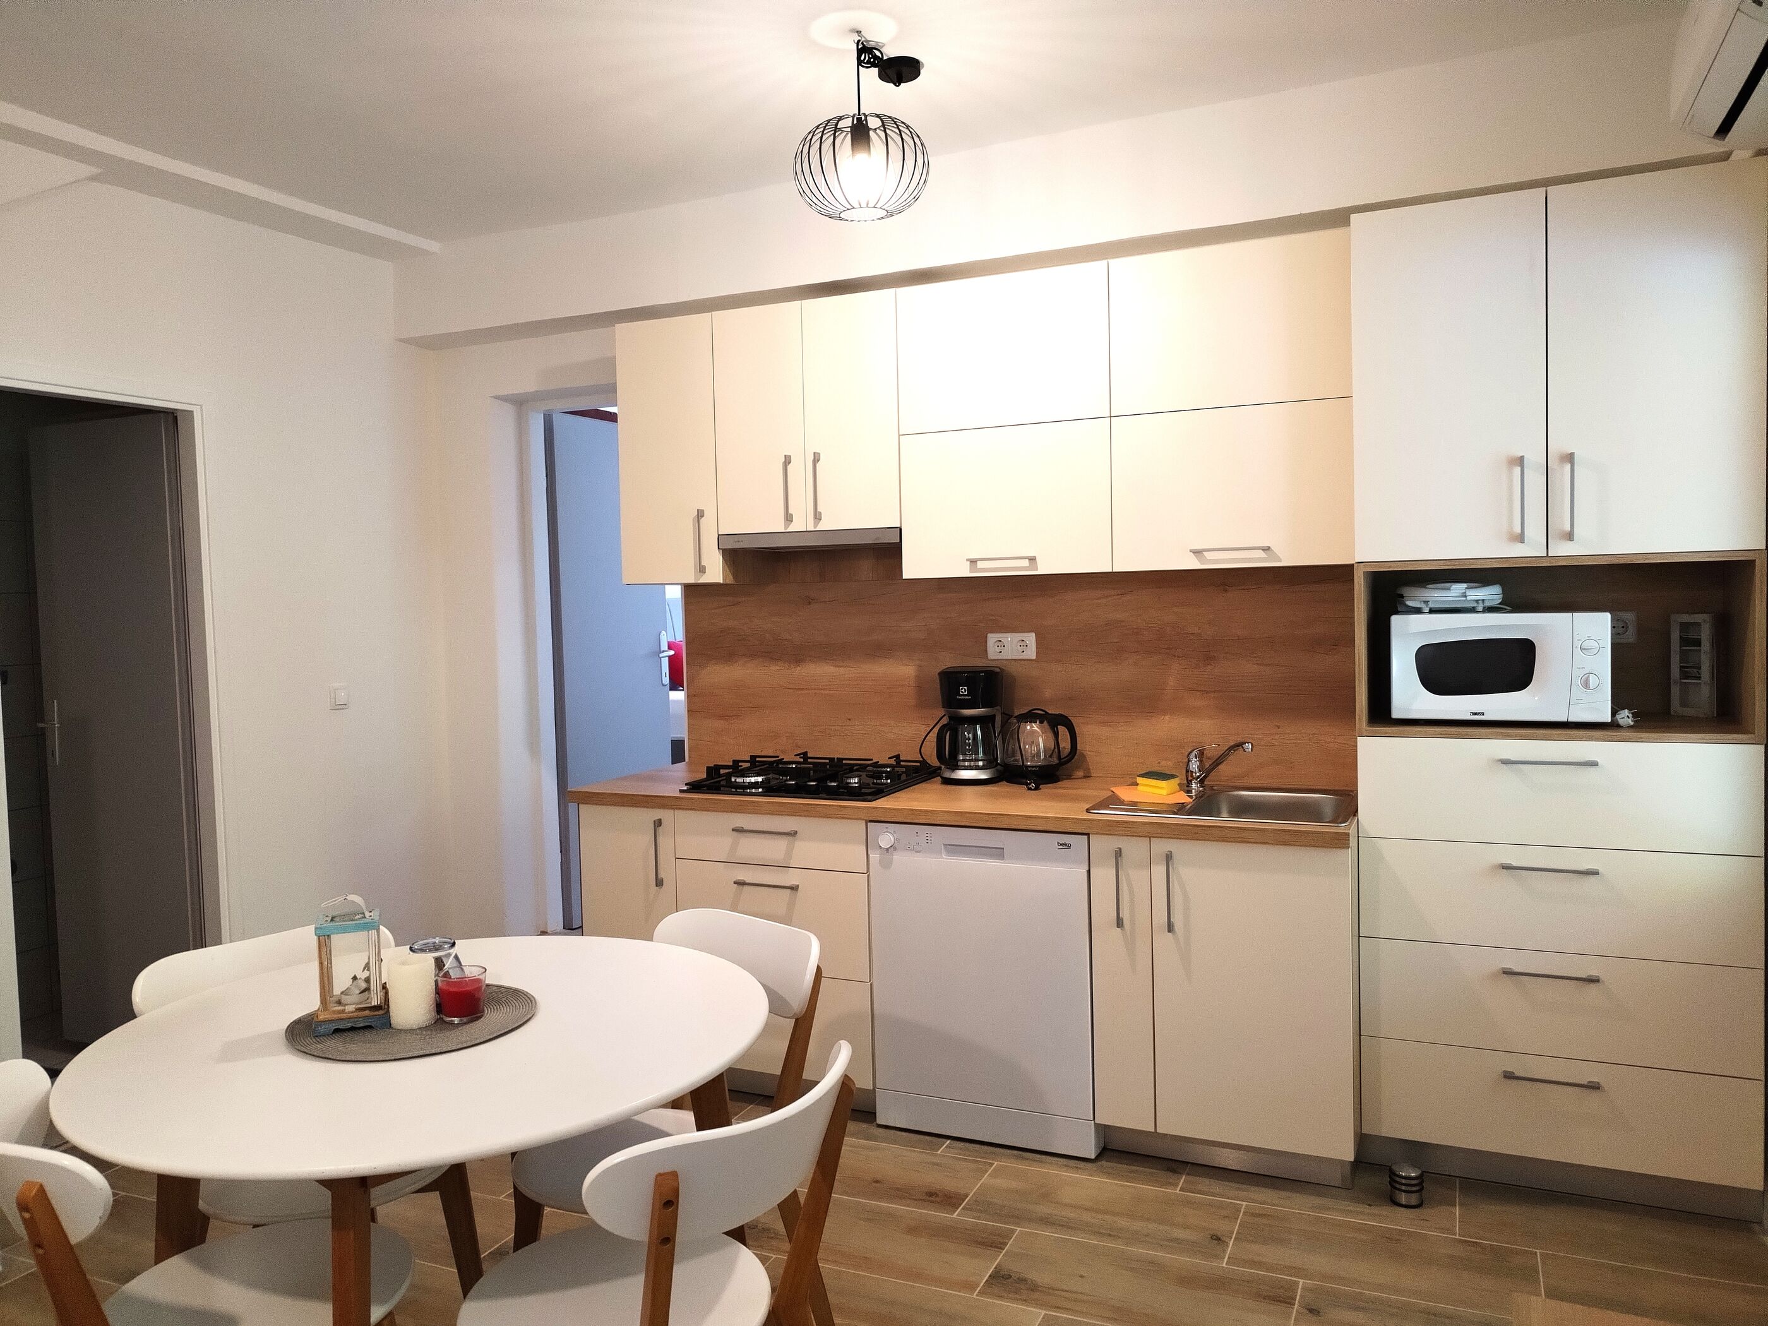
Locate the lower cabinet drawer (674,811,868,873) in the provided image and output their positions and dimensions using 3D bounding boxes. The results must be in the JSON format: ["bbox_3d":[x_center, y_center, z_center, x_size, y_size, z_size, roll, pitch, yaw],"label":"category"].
[{"bbox_3d":[-0.227,0.470,3.795,0.601,0.142,0.462,0,3,25],"label":"lower cabinet drawer"}]

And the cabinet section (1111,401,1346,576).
[{"bbox_3d":[0.935,-0.445,3.474,0.592,0.395,0.360,0,3,25],"label":"cabinet section"}]

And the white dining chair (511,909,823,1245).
[{"bbox_3d":[-0.394,0.890,2.329,0.462,0.784,0.533,1,3,35],"label":"white dining chair"}]

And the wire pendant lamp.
[{"bbox_3d":[-0.055,-1.149,2.850,0.286,0.375,0.286,-1,3,0],"label":"wire pendant lamp"}]

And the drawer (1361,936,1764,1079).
[{"bbox_3d":[1.590,0.751,3.184,0.802,0.239,0.480,0,3,24],"label":"drawer"}]

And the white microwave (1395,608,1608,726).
[{"bbox_3d":[1.478,0.007,3.193,0.457,0.257,0.347,0,3,25],"label":"white microwave"}]

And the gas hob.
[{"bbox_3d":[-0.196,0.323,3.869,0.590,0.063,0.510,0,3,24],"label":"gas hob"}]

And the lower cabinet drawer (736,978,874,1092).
[{"bbox_3d":[-0.208,0.973,3.833,0.601,0.288,0.502,0,3,25],"label":"lower cabinet drawer"}]

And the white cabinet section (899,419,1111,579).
[{"bbox_3d":[0.396,-0.444,3.728,0.599,0.395,0.360,0,3,25],"label":"white cabinet section"}]

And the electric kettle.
[{"bbox_3d":[0.451,0.233,3.821,0.226,0.216,0.166,-1,3,16],"label":"electric kettle"}]

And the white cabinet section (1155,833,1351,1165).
[{"bbox_3d":[0.979,0.762,3.365,0.454,0.717,0.580,0,3,25],"label":"white cabinet section"}]

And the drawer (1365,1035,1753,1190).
[{"bbox_3d":[1.597,0.989,3.197,0.802,0.237,0.480,0,3,24],"label":"drawer"}]

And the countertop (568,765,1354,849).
[{"bbox_3d":[0.199,0.373,3.715,2.171,0.040,0.683,0,3,25],"label":"countertop"}]

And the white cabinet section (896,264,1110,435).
[{"bbox_3d":[0.387,-0.842,3.711,0.599,0.401,0.360,0,3,25],"label":"white cabinet section"}]

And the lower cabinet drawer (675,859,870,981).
[{"bbox_3d":[-0.214,0.687,3.841,0.599,0.293,0.480,0,3,24],"label":"lower cabinet drawer"}]

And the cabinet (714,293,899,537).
[{"bbox_3d":[-0.151,-0.714,3.959,0.599,0.651,0.372,0,3,25],"label":"cabinet"}]

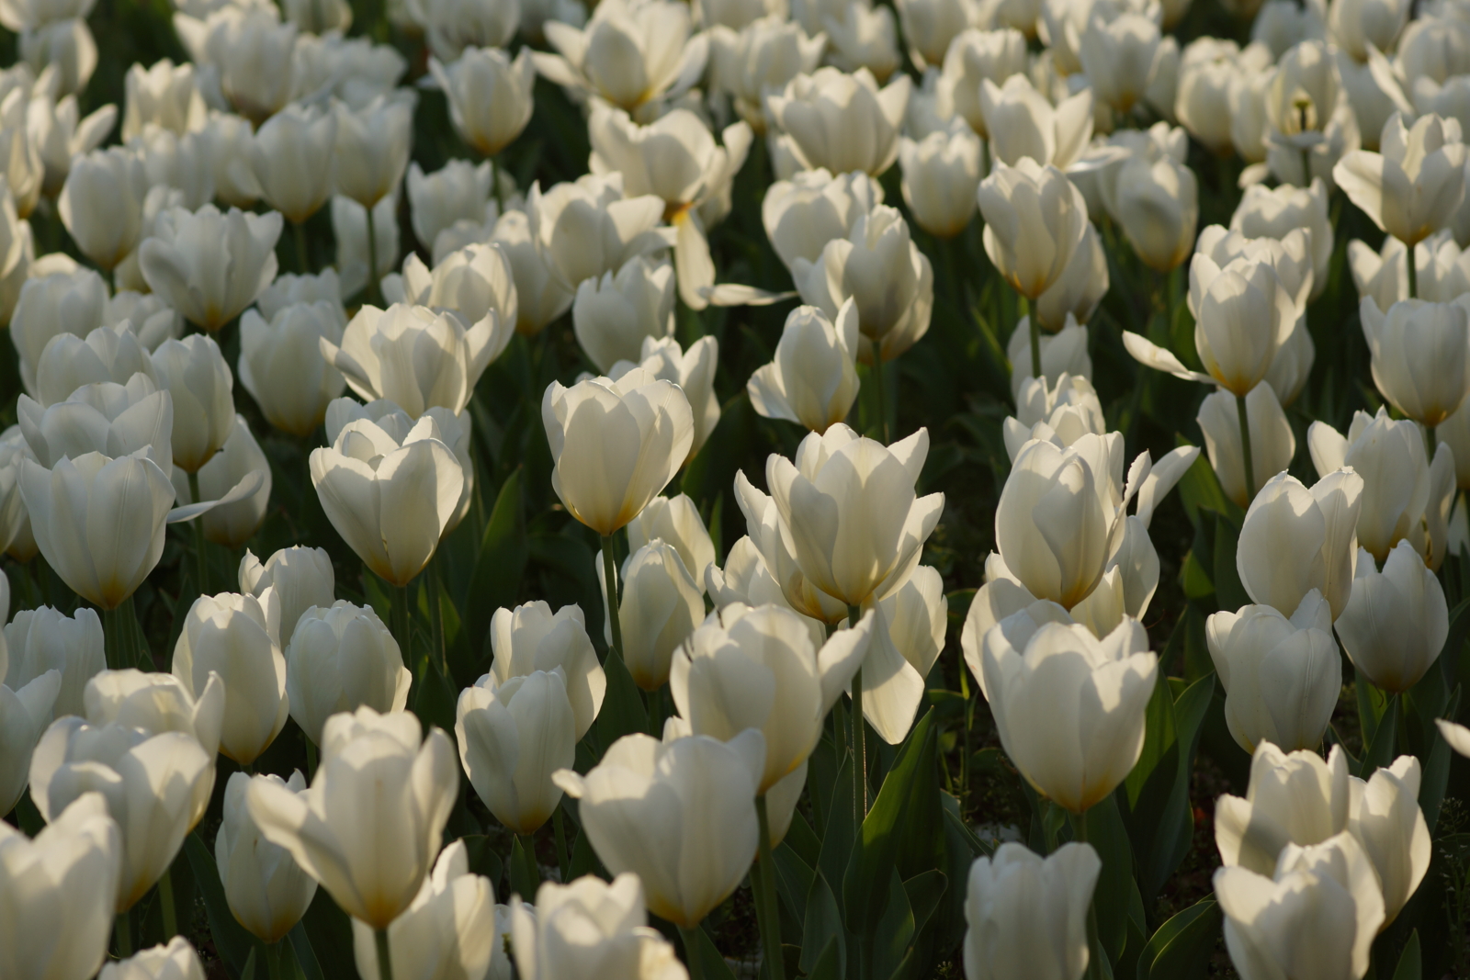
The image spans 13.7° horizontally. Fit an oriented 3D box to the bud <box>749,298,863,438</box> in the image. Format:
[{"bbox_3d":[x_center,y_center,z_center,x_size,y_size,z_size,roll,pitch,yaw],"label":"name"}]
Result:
[{"bbox_3d":[0.034,-0.057,2.940,0.053,0.062,0.048,0,16,1],"label":"bud"}]

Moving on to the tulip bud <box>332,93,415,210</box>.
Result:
[{"bbox_3d":[-0.201,-0.186,3.400,0.046,0.063,0.046,-1,16,-3],"label":"tulip bud"}]

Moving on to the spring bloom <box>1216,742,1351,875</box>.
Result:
[{"bbox_3d":[0.211,0.131,2.350,0.052,0.066,0.049,0,14,0],"label":"spring bloom"}]

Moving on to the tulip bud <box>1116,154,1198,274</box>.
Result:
[{"bbox_3d":[0.245,-0.159,3.550,0.048,0.066,0.048,0,14,0],"label":"tulip bud"}]

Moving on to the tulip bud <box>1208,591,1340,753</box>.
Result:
[{"bbox_3d":[0.238,0.082,2.700,0.059,0.069,0.054,-1,13,0],"label":"tulip bud"}]

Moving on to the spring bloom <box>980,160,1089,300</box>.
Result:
[{"bbox_3d":[0.156,-0.136,3.200,0.058,0.071,0.055,0,14,0],"label":"spring bloom"}]

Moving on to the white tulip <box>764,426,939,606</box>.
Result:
[{"bbox_3d":[0.054,0.012,2.740,0.080,0.074,0.073,-1,13,0],"label":"white tulip"}]

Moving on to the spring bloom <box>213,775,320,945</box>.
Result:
[{"bbox_3d":[-0.185,0.148,2.420,0.041,0.066,0.041,-1,16,-4],"label":"spring bloom"}]

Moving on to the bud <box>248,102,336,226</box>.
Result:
[{"bbox_3d":[-0.253,-0.185,3.500,0.050,0.069,0.050,0,14,0],"label":"bud"}]

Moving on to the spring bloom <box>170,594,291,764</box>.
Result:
[{"bbox_3d":[-0.221,0.083,2.680,0.050,0.072,0.045,-1,13,0],"label":"spring bloom"}]

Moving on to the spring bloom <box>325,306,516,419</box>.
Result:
[{"bbox_3d":[-0.153,-0.057,2.920,0.087,0.055,0.074,-1,16,-3],"label":"spring bloom"}]

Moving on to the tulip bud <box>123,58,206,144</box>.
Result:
[{"bbox_3d":[-0.377,-0.249,4.050,0.056,0.065,0.056,-1,13,0],"label":"tulip bud"}]

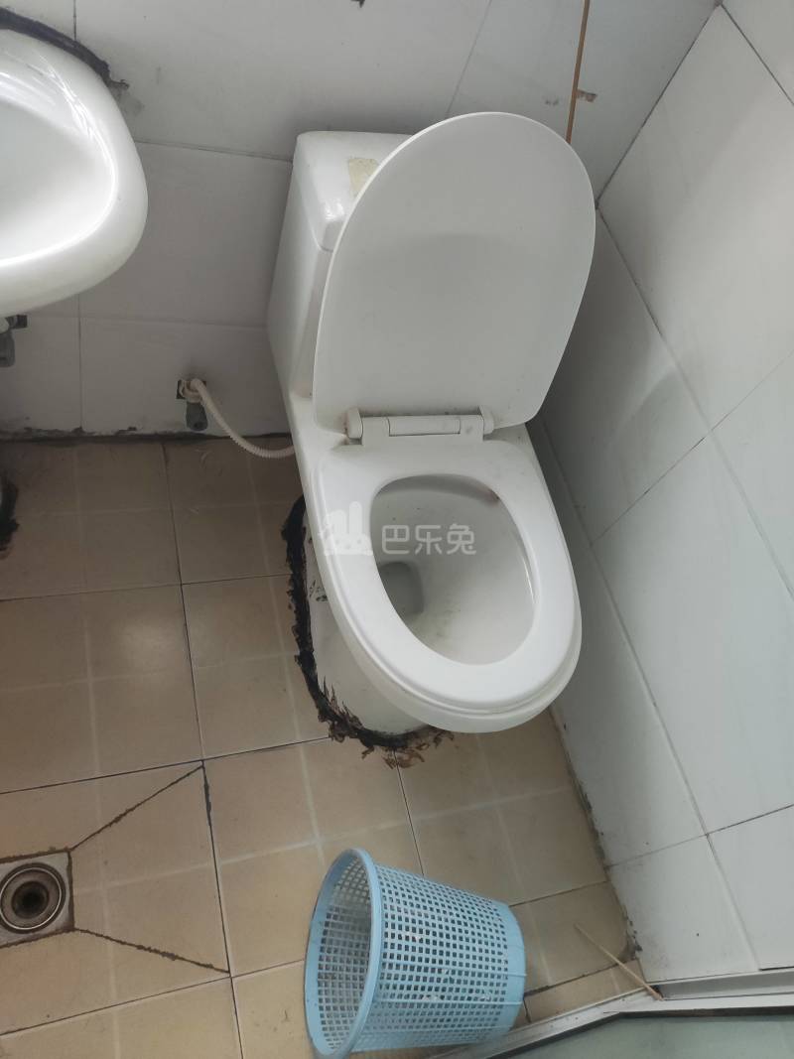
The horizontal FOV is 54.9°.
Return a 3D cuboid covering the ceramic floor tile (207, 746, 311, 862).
[{"bbox_3d":[-0.209,0.415,1.167,0.150,0.010,0.150,-4,61,-22],"label":"ceramic floor tile"}]

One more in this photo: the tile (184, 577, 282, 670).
[{"bbox_3d":[-0.277,0.152,1.286,0.149,0.010,0.149,-4,61,-21],"label":"tile"}]

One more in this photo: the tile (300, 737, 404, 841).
[{"bbox_3d":[-0.065,0.398,1.200,0.149,0.010,0.149,-4,61,-21],"label":"tile"}]

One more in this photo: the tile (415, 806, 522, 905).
[{"bbox_3d":[0.112,0.525,1.213,0.150,0.010,0.150,-4,61,-22],"label":"tile"}]

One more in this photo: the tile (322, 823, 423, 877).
[{"bbox_3d":[-0.032,0.533,1.156,0.150,0.010,0.150,-4,61,-22],"label":"tile"}]

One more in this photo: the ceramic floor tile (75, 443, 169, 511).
[{"bbox_3d":[-0.495,-0.094,1.381,0.150,0.010,0.150,-4,61,-22],"label":"ceramic floor tile"}]

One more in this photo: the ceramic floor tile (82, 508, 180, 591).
[{"bbox_3d":[-0.453,0.035,1.302,0.149,0.010,0.149,-4,61,-21],"label":"ceramic floor tile"}]

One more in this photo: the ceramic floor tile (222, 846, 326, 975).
[{"bbox_3d":[-0.174,0.542,1.100,0.150,0.010,0.150,-4,61,-22],"label":"ceramic floor tile"}]

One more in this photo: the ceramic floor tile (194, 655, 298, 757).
[{"bbox_3d":[-0.244,0.286,1.234,0.150,0.010,0.150,-4,61,-22],"label":"ceramic floor tile"}]

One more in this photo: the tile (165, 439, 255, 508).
[{"bbox_3d":[-0.349,-0.104,1.424,0.149,0.010,0.149,-4,61,-21],"label":"tile"}]

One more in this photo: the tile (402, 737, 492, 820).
[{"bbox_3d":[0.078,0.395,1.282,0.150,0.010,0.150,-4,61,-22],"label":"tile"}]

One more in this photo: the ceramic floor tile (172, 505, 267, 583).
[{"bbox_3d":[-0.313,0.024,1.355,0.149,0.010,0.149,-4,61,-21],"label":"ceramic floor tile"}]

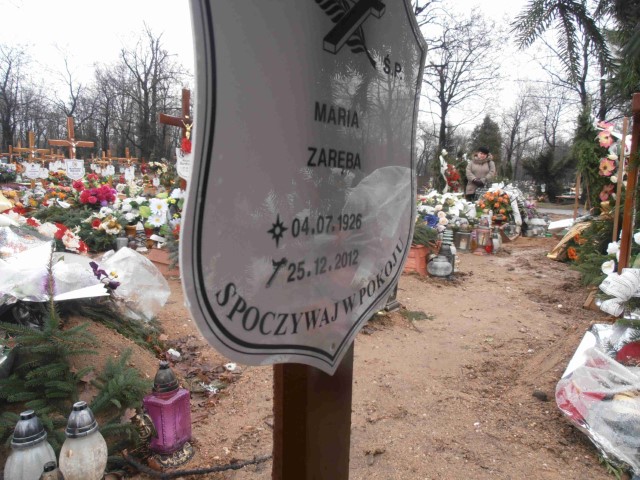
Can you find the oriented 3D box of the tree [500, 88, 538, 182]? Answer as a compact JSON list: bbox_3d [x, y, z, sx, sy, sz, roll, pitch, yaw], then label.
[{"bbox_3d":[13.421,-6.998,30.000,2.800,6.400,2.800,0,8,0],"label":"tree"}]

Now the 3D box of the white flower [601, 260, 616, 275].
[{"bbox_3d":[1.431,0.136,2.200,0.078,0.070,0.065,5,9,30],"label":"white flower"}]

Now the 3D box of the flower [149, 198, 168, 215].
[{"bbox_3d":[-1.165,-0.242,3.200,0.135,0.115,0.060,-3,9,-21],"label":"flower"}]

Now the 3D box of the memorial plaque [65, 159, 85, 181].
[{"bbox_3d":[-3.541,-1.017,6.400,0.280,0.310,0.025,-4,10,-29],"label":"memorial plaque"}]

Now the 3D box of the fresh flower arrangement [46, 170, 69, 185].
[{"bbox_3d":[-4.733,-1.127,8.000,0.420,0.270,0.360,-4,10,-30],"label":"fresh flower arrangement"}]

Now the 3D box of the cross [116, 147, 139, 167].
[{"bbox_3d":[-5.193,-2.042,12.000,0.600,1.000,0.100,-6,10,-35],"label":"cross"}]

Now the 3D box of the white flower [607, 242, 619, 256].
[{"bbox_3d":[1.483,0.048,2.250,0.062,0.070,0.060,5,9,30],"label":"white flower"}]

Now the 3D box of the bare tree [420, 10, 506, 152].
[{"bbox_3d":[7.353,-8.029,25.000,5.800,9.800,5.800,0,8,0],"label":"bare tree"}]

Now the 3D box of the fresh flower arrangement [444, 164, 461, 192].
[{"bbox_3d":[2.688,-1.248,9.000,0.350,0.570,0.300,1,8,10],"label":"fresh flower arrangement"}]

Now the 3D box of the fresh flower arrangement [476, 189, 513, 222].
[{"bbox_3d":[1.848,-0.365,4.700,0.380,0.360,0.320,4,9,20],"label":"fresh flower arrangement"}]

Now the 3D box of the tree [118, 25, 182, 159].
[{"bbox_3d":[-12.224,-10.421,32.000,4.700,10.200,4.500,-3,9,-21],"label":"tree"}]

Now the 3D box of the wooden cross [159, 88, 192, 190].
[{"bbox_3d":[-1.324,-0.947,4.400,0.600,1.170,0.100,-4,11,-42],"label":"wooden cross"}]

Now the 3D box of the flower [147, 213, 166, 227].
[{"bbox_3d":[-1.179,-0.148,3.200,0.135,0.105,0.060,-3,9,-21],"label":"flower"}]

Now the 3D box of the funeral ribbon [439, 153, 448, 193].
[{"bbox_3d":[2.227,-1.217,8.000,0.170,0.720,0.100,2,9,12],"label":"funeral ribbon"}]

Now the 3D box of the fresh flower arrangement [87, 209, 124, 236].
[{"bbox_3d":[-1.523,-0.124,3.150,0.280,0.200,0.250,-4,9,-27],"label":"fresh flower arrangement"}]

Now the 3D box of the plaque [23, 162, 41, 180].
[{"bbox_3d":[-5.322,-1.266,8.200,0.310,0.340,0.030,-7,10,-40],"label":"plaque"}]

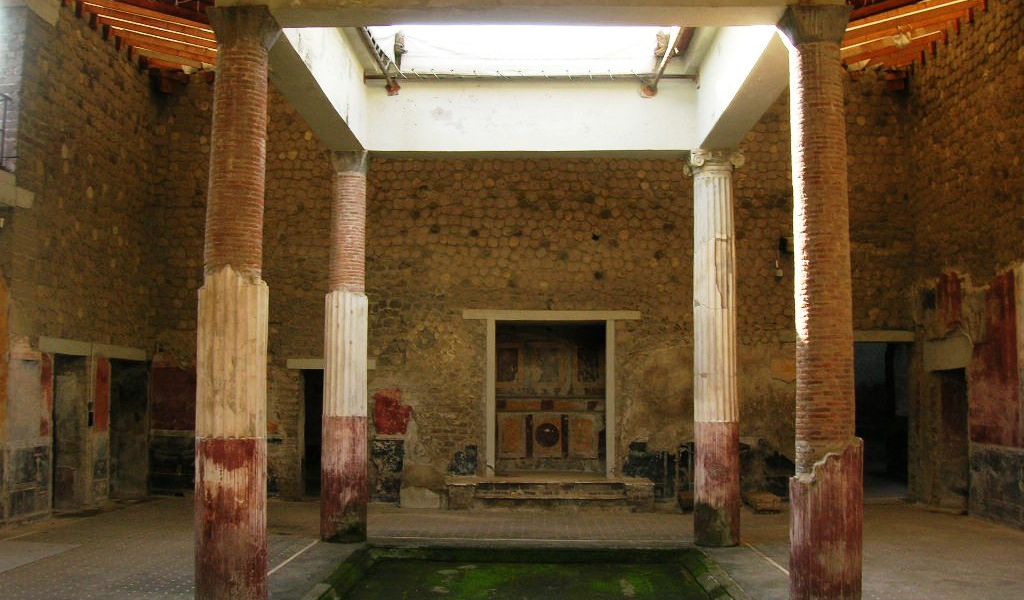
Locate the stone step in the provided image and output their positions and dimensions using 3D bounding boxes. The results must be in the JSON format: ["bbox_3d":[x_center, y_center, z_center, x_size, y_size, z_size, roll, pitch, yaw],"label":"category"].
[{"bbox_3d":[0.573,2.950,15.361,3.050,0.400,1.050,0,-5,1],"label":"stone step"}]

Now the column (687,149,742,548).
[{"bbox_3d":[2.365,0.523,11.771,0.580,4.566,0.580,0,-5,1],"label":"column"}]

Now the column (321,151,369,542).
[{"bbox_3d":[-1.928,0.516,11.870,0.520,4.566,0.520,0,-5,1],"label":"column"}]

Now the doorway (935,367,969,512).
[{"bbox_3d":[6.648,2.110,15.252,0.400,2.100,1.100,0,-5,1],"label":"doorway"}]

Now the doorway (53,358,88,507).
[{"bbox_3d":[-6.469,1.951,14.639,0.400,2.200,1.030,0,-5,1],"label":"doorway"}]

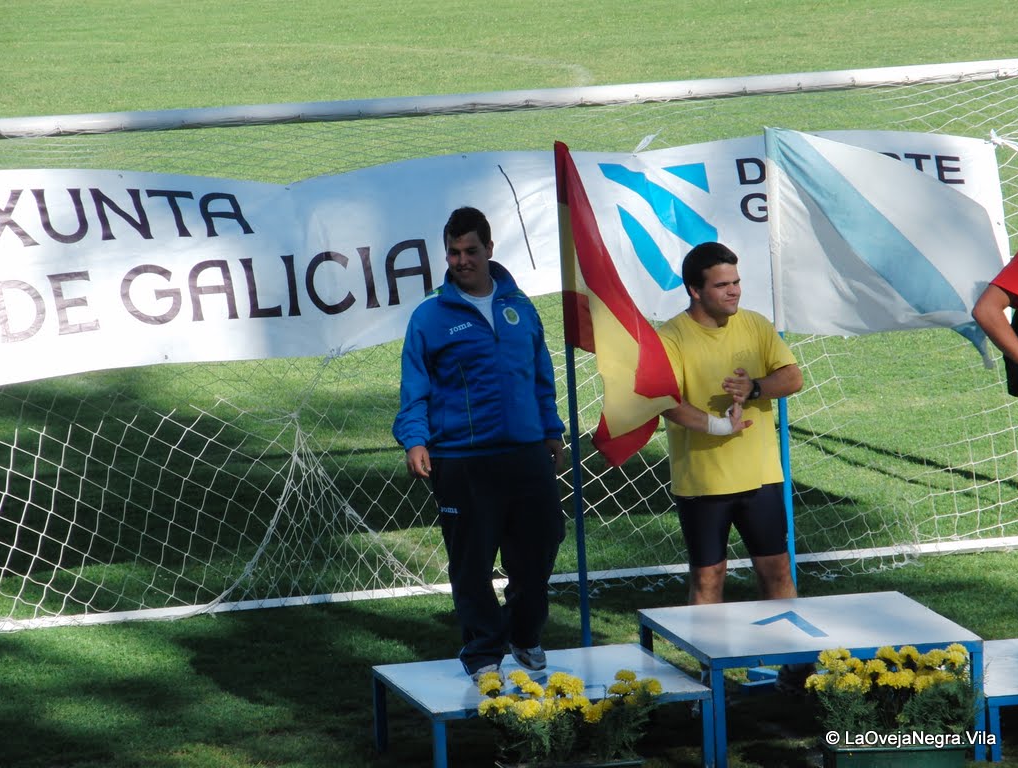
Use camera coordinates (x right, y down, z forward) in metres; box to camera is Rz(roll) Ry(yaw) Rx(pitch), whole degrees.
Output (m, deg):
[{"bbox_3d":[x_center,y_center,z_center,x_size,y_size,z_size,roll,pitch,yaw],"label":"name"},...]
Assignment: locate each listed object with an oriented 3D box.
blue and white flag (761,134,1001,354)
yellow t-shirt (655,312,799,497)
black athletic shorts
[{"bbox_3d":[1.480,-0.545,24.750,0.920,0.870,0.270,-3,7,0],"label":"blue and white flag"},{"bbox_3d":[0.846,0.072,24.750,0.550,0.700,0.330,-3,8,-10],"label":"yellow t-shirt"},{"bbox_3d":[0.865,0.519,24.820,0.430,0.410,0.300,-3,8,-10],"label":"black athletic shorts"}]

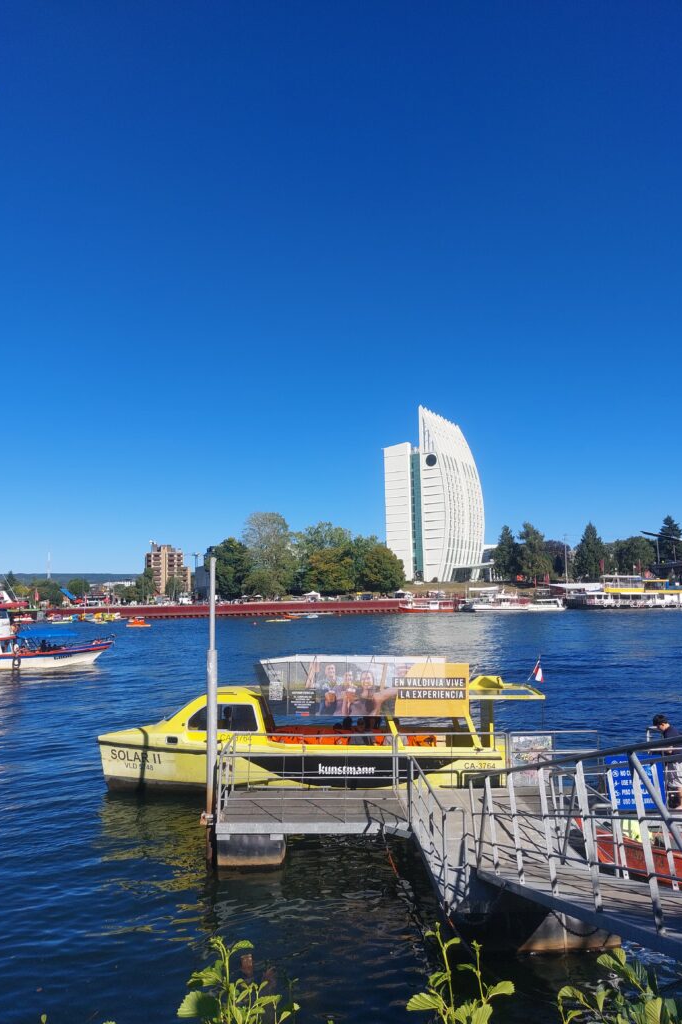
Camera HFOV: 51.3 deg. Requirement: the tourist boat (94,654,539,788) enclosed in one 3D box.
[{"bbox_3d":[-0.404,4.833,16.889,9.900,2.950,2.800,-1,-6,4],"label":"tourist boat"}]

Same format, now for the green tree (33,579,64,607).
[{"bbox_3d":[-80.610,22.250,195.000,8.790,7.960,8.530,-1,-7,0],"label":"green tree"}]

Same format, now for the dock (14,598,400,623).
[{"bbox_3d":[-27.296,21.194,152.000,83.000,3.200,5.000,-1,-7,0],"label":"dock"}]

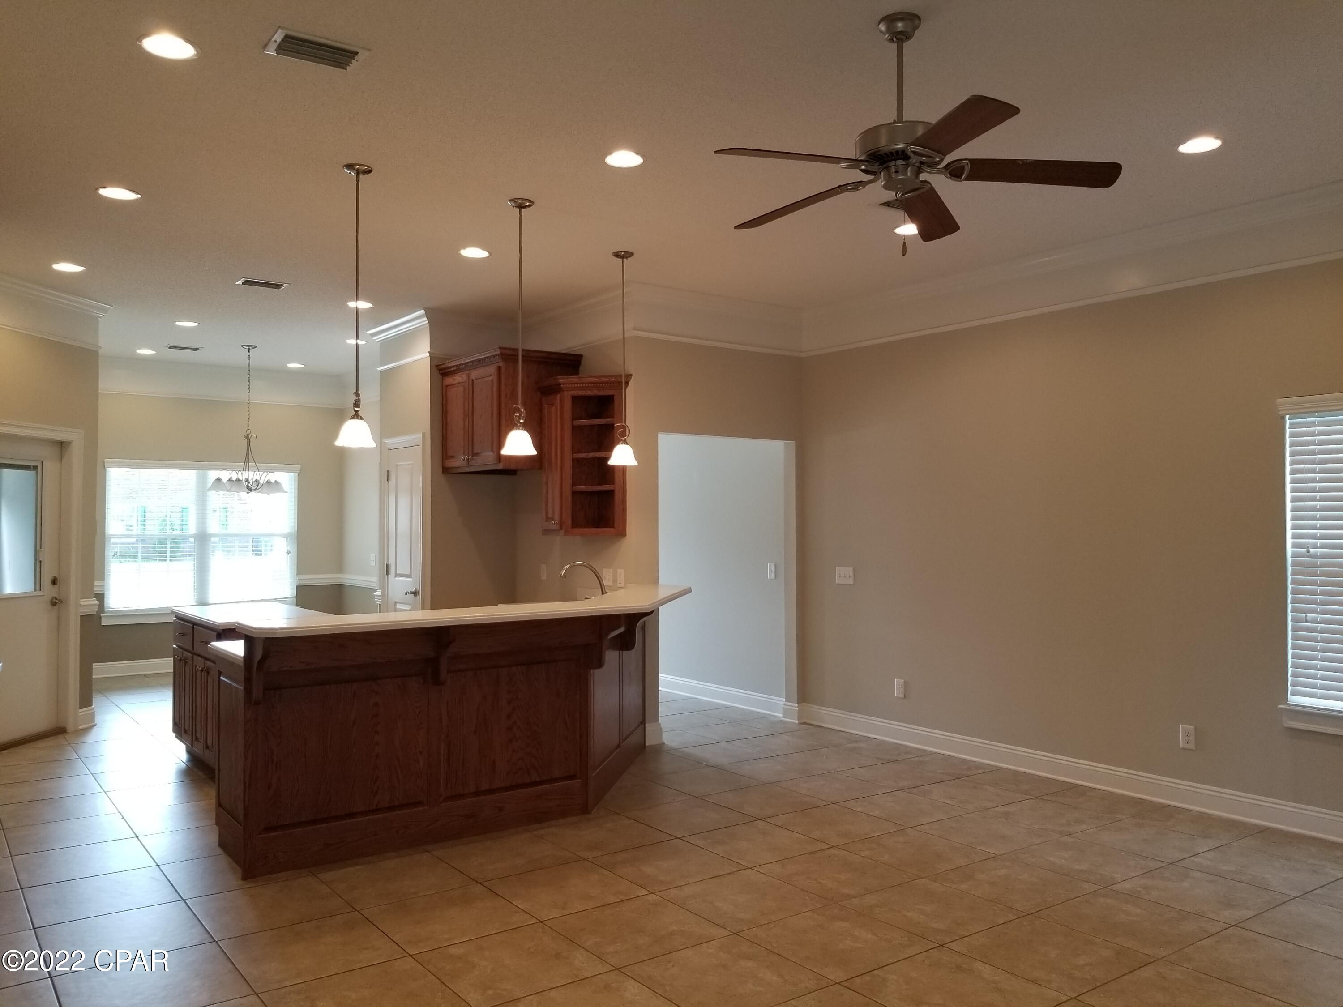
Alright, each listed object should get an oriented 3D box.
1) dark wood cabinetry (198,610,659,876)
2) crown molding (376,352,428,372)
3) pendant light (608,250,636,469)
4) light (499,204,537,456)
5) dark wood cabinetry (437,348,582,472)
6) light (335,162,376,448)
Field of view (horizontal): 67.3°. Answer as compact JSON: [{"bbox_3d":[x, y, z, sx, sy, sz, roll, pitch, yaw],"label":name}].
[{"bbox_3d":[-0.973,1.064,5.321,2.658,1.033,1.123,1,-2,-37],"label":"dark wood cabinetry"},{"bbox_3d":[-2.121,-1.108,7.928,0.028,0.040,1.060,1,-2,-36],"label":"crown molding"},{"bbox_3d":[-0.285,-0.845,5.929,0.175,1.247,0.175,0,-1,0],"label":"pendant light"},{"bbox_3d":[-0.745,-0.863,4.982,0.175,1.251,0.175,0,-1,0],"label":"light"},{"bbox_3d":[-1.187,-0.634,7.349,0.672,0.797,1.018,1,-2,-37],"label":"dark wood cabinetry"},{"bbox_3d":[-1.405,-0.871,4.499,0.177,1.257,0.177,1,-2,-37],"label":"light"}]

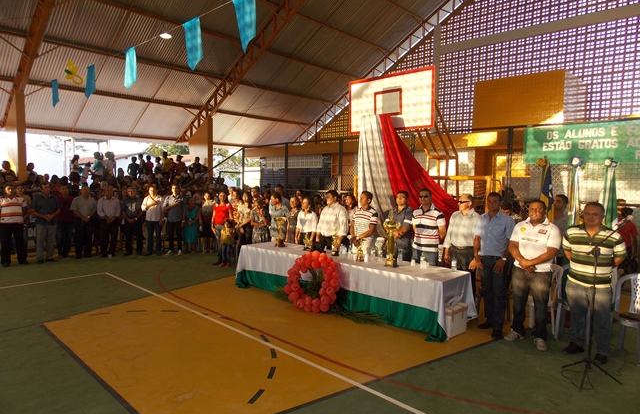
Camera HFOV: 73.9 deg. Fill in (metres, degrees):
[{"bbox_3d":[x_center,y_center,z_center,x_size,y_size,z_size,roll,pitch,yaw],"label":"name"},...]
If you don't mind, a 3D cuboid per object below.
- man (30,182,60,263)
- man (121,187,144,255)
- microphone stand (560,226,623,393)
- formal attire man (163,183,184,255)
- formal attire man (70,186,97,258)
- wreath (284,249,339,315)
[{"bbox_3d":[-6.216,0.344,9.592,0.360,1.790,0.580,4,5,44],"label":"man"},{"bbox_3d":[-4.699,0.348,10.630,0.530,1.694,0.360,0,4,-20],"label":"man"},{"bbox_3d":[2.702,0.939,4.144,0.520,1.527,0.470,2,4,12],"label":"microphone stand"},{"bbox_3d":[-3.708,0.319,10.708,0.530,1.770,0.360,0,4,-14],"label":"formal attire man"},{"bbox_3d":[-5.646,0.356,10.140,0.550,1.712,0.360,-2,4,-33],"label":"formal attire man"},{"bbox_3d":[-0.112,1.114,6.331,0.900,0.930,0.270,3,-4,36],"label":"wreath"}]

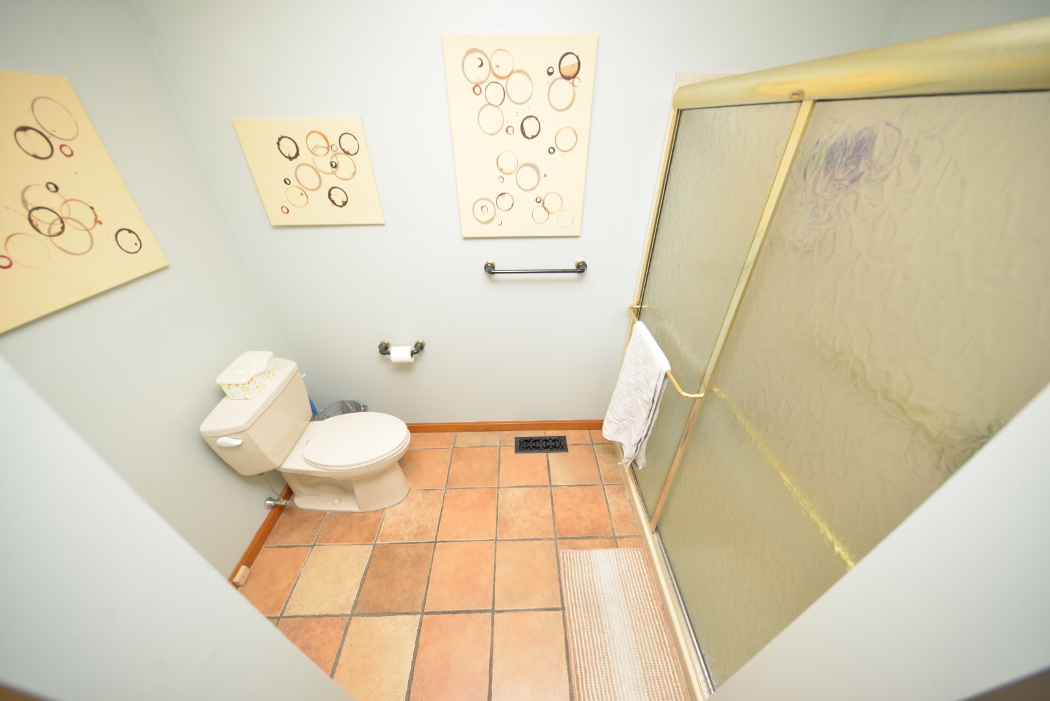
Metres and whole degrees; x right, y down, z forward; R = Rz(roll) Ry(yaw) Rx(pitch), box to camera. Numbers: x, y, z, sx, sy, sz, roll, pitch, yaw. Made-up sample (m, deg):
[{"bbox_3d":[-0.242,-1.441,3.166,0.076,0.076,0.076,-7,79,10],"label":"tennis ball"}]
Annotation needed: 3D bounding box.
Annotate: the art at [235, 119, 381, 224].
[{"bbox_3d":[-0.924,-0.770,1.414,0.520,0.406,0.018,-1,33,-1],"label":"art"}]

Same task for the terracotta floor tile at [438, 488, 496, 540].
[{"bbox_3d":[-0.309,0.909,1.789,0.303,0.011,0.285,-1,35,-1],"label":"terracotta floor tile"}]

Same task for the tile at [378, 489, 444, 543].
[{"bbox_3d":[-0.619,0.919,1.796,0.302,0.010,0.295,-1,32,-1],"label":"tile"}]

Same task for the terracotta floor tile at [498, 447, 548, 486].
[{"bbox_3d":[-0.004,0.731,2.031,0.303,0.011,0.285,-1,35,-1],"label":"terracotta floor tile"}]

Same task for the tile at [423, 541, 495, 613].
[{"bbox_3d":[-0.302,1.083,1.551,0.303,0.011,0.285,-1,35,-1],"label":"tile"}]

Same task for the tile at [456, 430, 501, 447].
[{"bbox_3d":[-0.322,0.608,2.200,0.303,0.011,0.129,-1,35,-1],"label":"tile"}]

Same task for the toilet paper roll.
[{"bbox_3d":[-0.717,0.024,1.871,0.105,0.096,0.096,-1,32,-1],"label":"toilet paper roll"}]

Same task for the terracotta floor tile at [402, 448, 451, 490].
[{"bbox_3d":[-0.628,0.740,2.021,0.303,0.011,0.285,-1,35,-1],"label":"terracotta floor tile"}]

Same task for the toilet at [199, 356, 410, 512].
[{"bbox_3d":[-0.995,0.494,1.734,0.755,0.730,0.447,-1,34,-1],"label":"toilet"}]

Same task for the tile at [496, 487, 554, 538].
[{"bbox_3d":[0.005,0.906,1.804,0.302,0.010,0.295,-1,32,-1],"label":"tile"}]

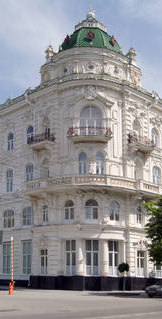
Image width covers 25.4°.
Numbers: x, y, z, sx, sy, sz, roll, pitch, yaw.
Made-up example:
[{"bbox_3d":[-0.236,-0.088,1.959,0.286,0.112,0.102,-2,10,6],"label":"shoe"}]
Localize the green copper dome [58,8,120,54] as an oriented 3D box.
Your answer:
[{"bbox_3d":[1.288,-16.629,46.295,7.900,6.200,7.800,0,-14,2],"label":"green copper dome"}]

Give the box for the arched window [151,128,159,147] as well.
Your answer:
[{"bbox_3d":[9.299,-2.783,44.884,1.450,2.150,0.300,9,-13,-44],"label":"arched window"}]

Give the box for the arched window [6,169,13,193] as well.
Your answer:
[{"bbox_3d":[-9.113,2.750,46.219,1.350,3.000,0.300,-15,-23,40],"label":"arched window"}]

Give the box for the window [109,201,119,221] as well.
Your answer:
[{"bbox_3d":[3.658,5.567,39.092,1.207,2.089,0.300,11,-18,-37],"label":"window"}]

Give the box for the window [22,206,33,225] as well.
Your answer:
[{"bbox_3d":[-6.297,6.773,42.727,1.950,2.250,0.300,-8,-12,41],"label":"window"}]

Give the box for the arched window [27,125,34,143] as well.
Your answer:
[{"bbox_3d":[-6.336,-3.282,45.390,1.150,2.200,0.300,-8,-12,41],"label":"arched window"}]

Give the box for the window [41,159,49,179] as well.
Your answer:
[{"bbox_3d":[-4.177,1.059,42.314,1.150,2.300,0.300,-7,-11,36],"label":"window"}]

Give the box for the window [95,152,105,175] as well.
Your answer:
[{"bbox_3d":[1.980,0.410,36.950,0.950,2.300,0.300,2,-14,-10],"label":"window"}]

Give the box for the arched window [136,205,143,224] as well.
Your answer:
[{"bbox_3d":[6.631,6.269,40.690,1.000,2.150,0.300,15,-23,-40],"label":"arched window"}]

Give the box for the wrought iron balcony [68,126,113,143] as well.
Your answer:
[{"bbox_3d":[1.015,-2.739,39.372,4.910,1.371,1.500,0,-14,2],"label":"wrought iron balcony"}]

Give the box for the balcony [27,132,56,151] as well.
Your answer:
[{"bbox_3d":[-4.654,-2.121,42.371,2.800,1.550,1.300,-7,-11,36],"label":"balcony"}]

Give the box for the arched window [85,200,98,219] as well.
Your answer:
[{"bbox_3d":[1.174,5.293,38.361,1.371,2.162,0.300,0,-14,2],"label":"arched window"}]

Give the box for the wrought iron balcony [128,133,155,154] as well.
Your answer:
[{"bbox_3d":[7.266,-1.936,42.977,3.300,1.700,1.200,15,-23,-40],"label":"wrought iron balcony"}]

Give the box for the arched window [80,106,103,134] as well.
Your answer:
[{"bbox_3d":[1.130,-4.070,37.980,2.350,2.950,0.350,0,-14,0],"label":"arched window"}]

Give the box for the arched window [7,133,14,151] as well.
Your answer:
[{"bbox_3d":[-9.331,-2.390,47.794,1.023,2.270,0.250,-13,-19,42],"label":"arched window"}]

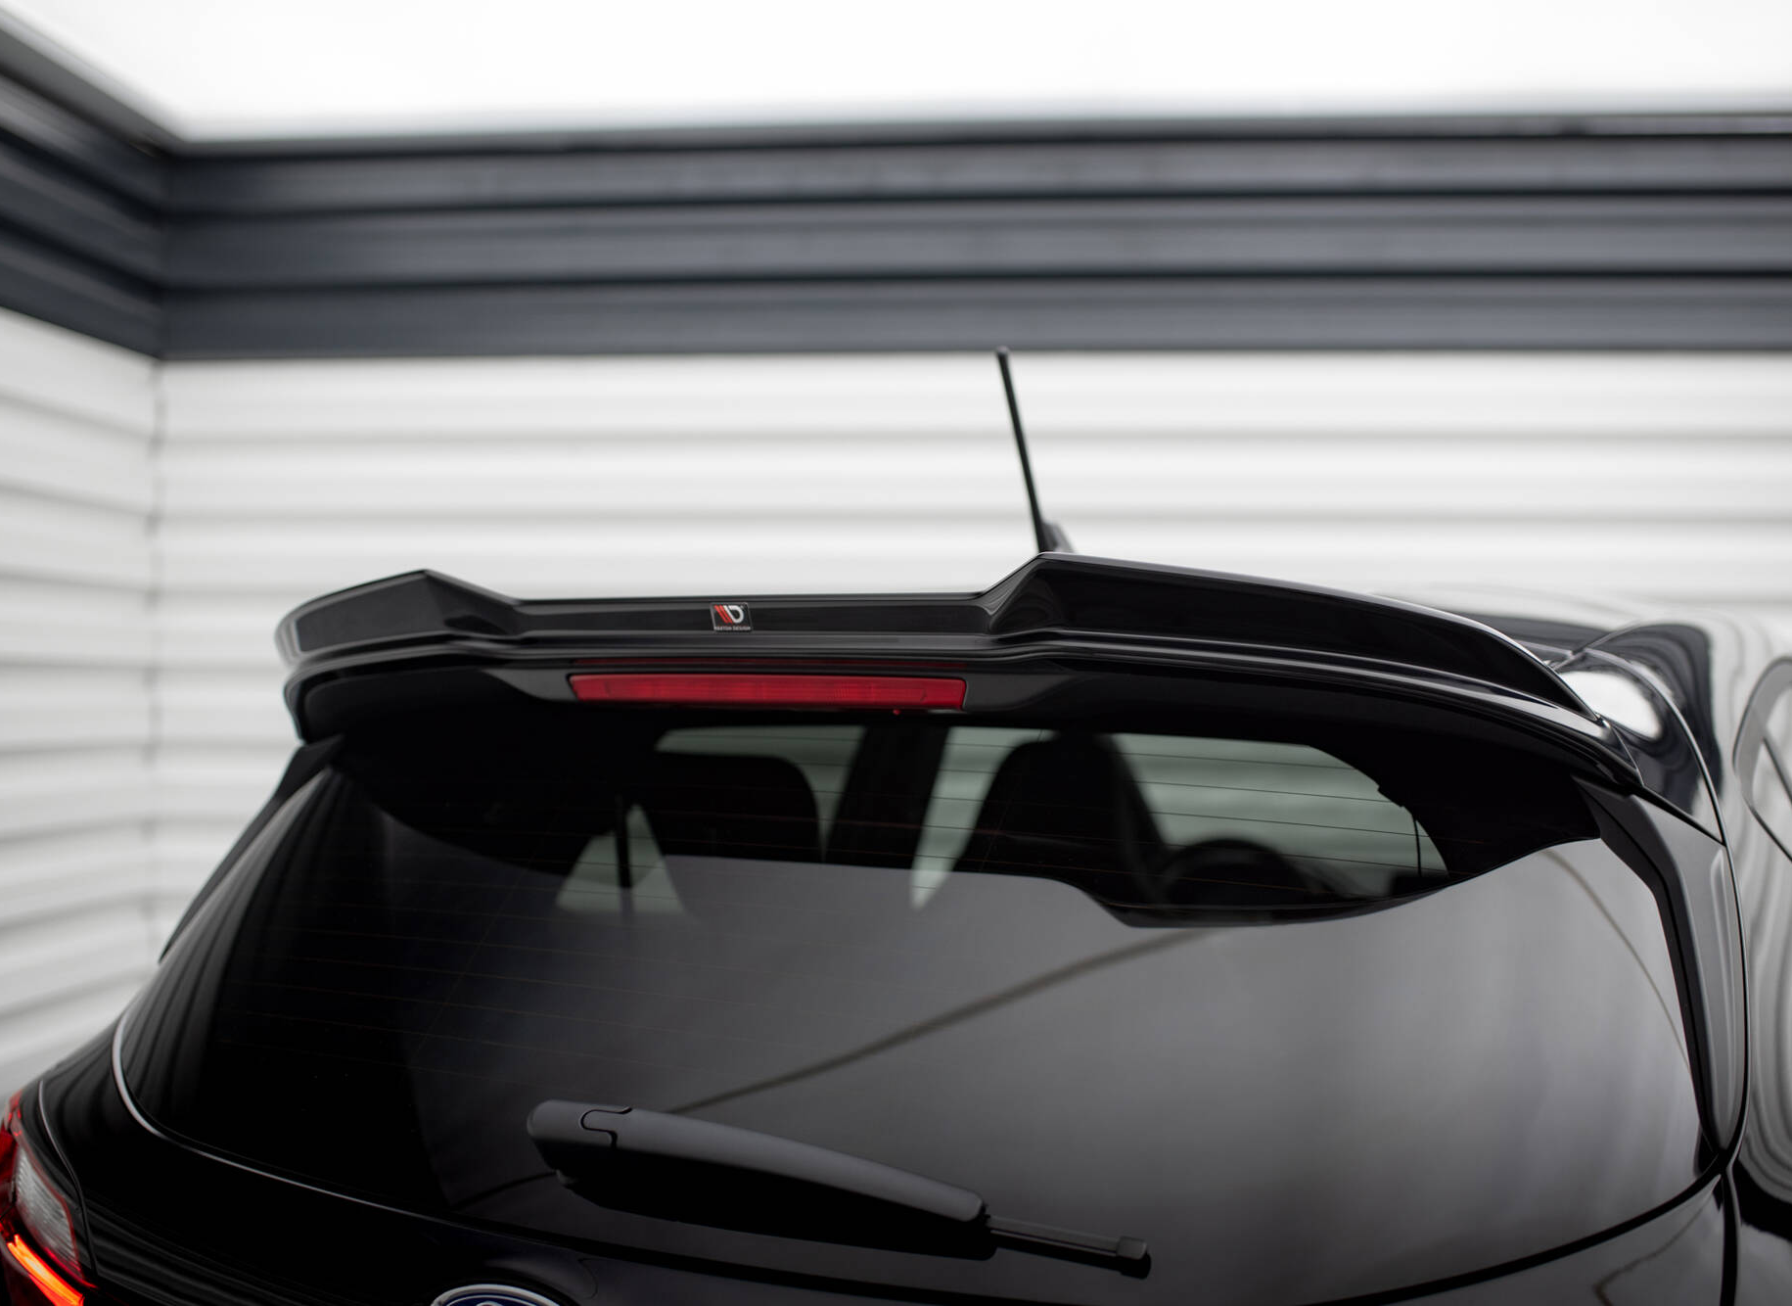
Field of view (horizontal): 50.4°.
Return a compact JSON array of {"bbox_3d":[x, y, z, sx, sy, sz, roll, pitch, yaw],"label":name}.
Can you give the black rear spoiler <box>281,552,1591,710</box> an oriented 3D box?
[{"bbox_3d":[-0.084,-0.011,1.486,1.168,0.106,0.232,0,-1,27],"label":"black rear spoiler"}]

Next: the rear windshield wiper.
[{"bbox_3d":[-0.053,0.315,1.151,0.416,0.060,0.062,0,-1,27],"label":"rear windshield wiper"}]

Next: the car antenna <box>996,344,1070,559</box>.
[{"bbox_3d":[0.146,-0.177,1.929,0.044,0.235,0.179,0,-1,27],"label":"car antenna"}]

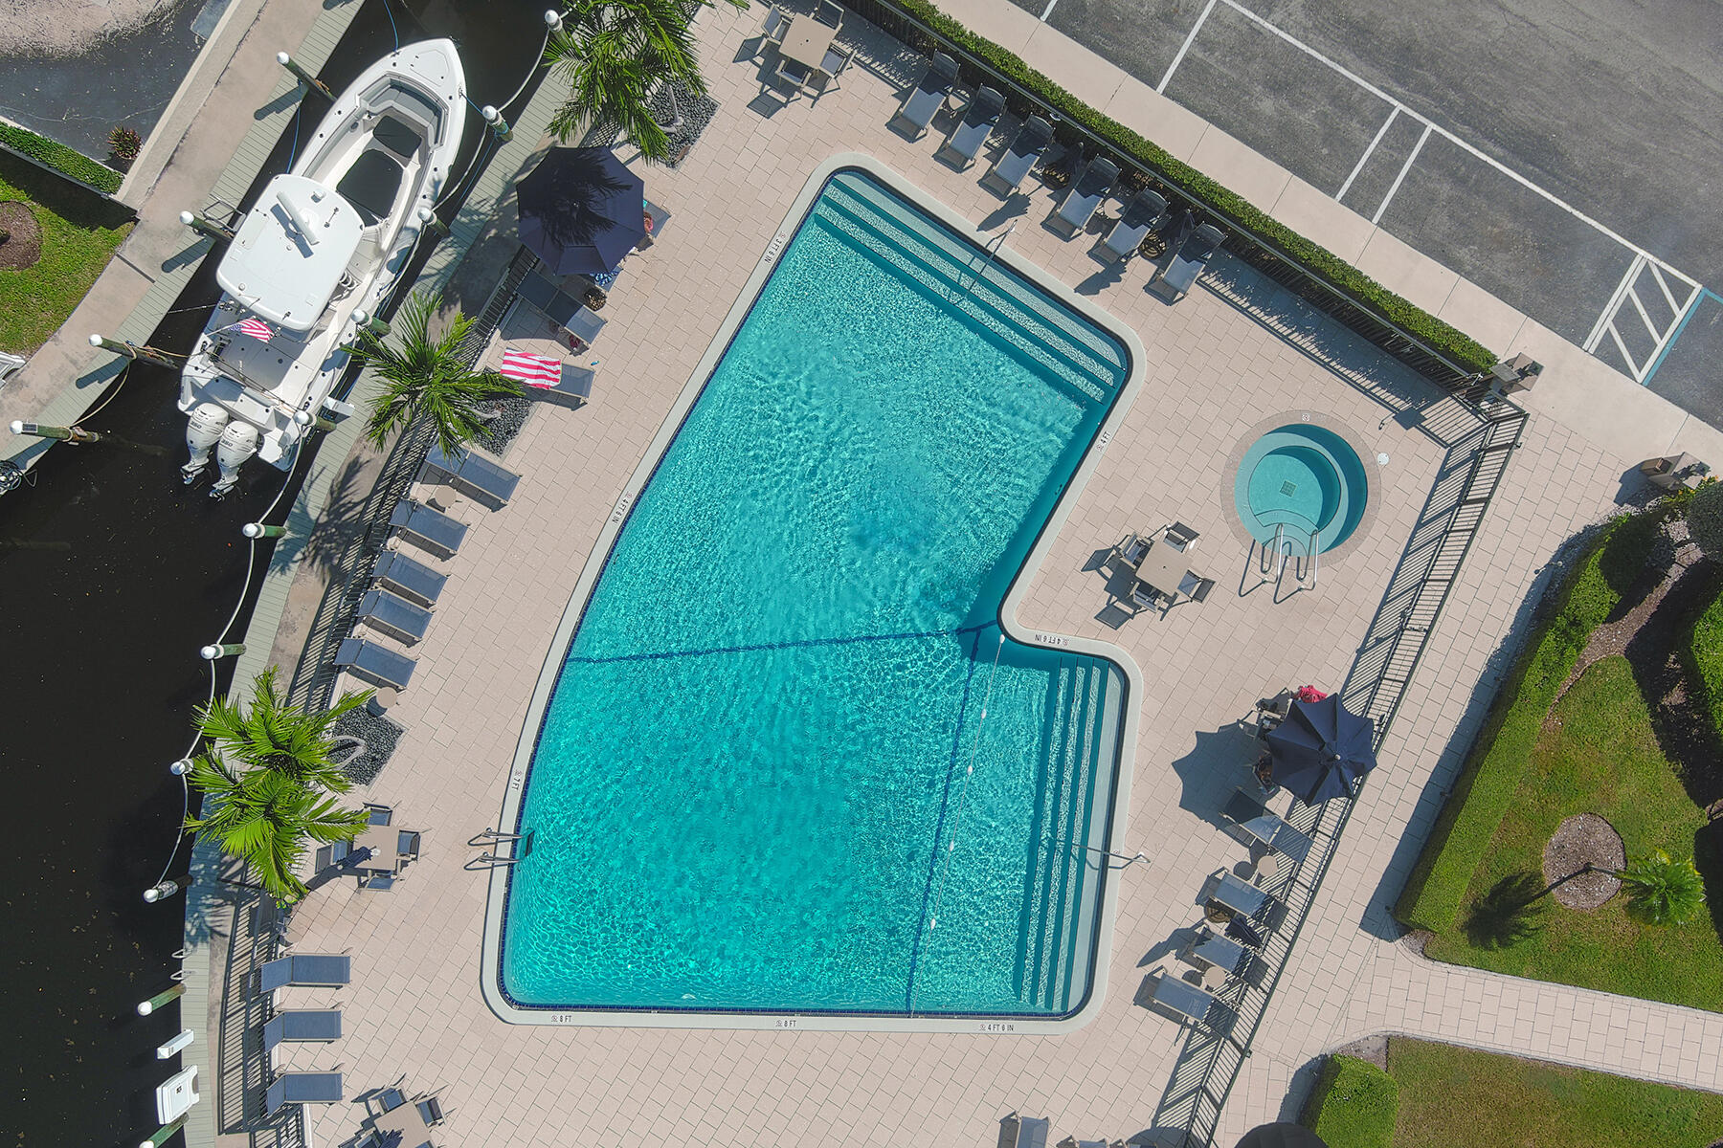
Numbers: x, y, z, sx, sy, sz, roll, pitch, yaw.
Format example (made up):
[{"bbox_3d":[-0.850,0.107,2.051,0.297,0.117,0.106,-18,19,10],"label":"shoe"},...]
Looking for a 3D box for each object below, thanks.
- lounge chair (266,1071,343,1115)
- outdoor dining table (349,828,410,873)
[{"bbox_3d":[-11.475,10.691,28.701,1.380,1.070,0.660,0,90,0],"label":"lounge chair"},{"bbox_3d":[-9.997,5.666,28.926,0.910,0.720,0.910,3,90,0],"label":"outdoor dining table"}]

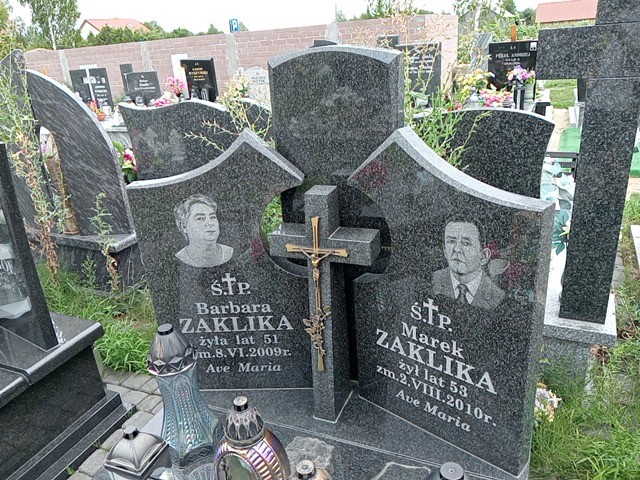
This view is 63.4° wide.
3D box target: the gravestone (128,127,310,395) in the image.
[{"bbox_3d":[-0.277,0.093,1.593,0.511,0.846,0.066,-2,22,6],"label":"gravestone"}]

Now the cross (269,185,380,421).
[{"bbox_3d":[0.018,0.197,1.488,0.300,0.685,0.146,5,24,24],"label":"cross"}]

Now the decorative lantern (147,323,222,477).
[{"bbox_3d":[-0.385,0.412,1.426,0.169,0.396,0.162,-12,23,-18],"label":"decorative lantern"}]

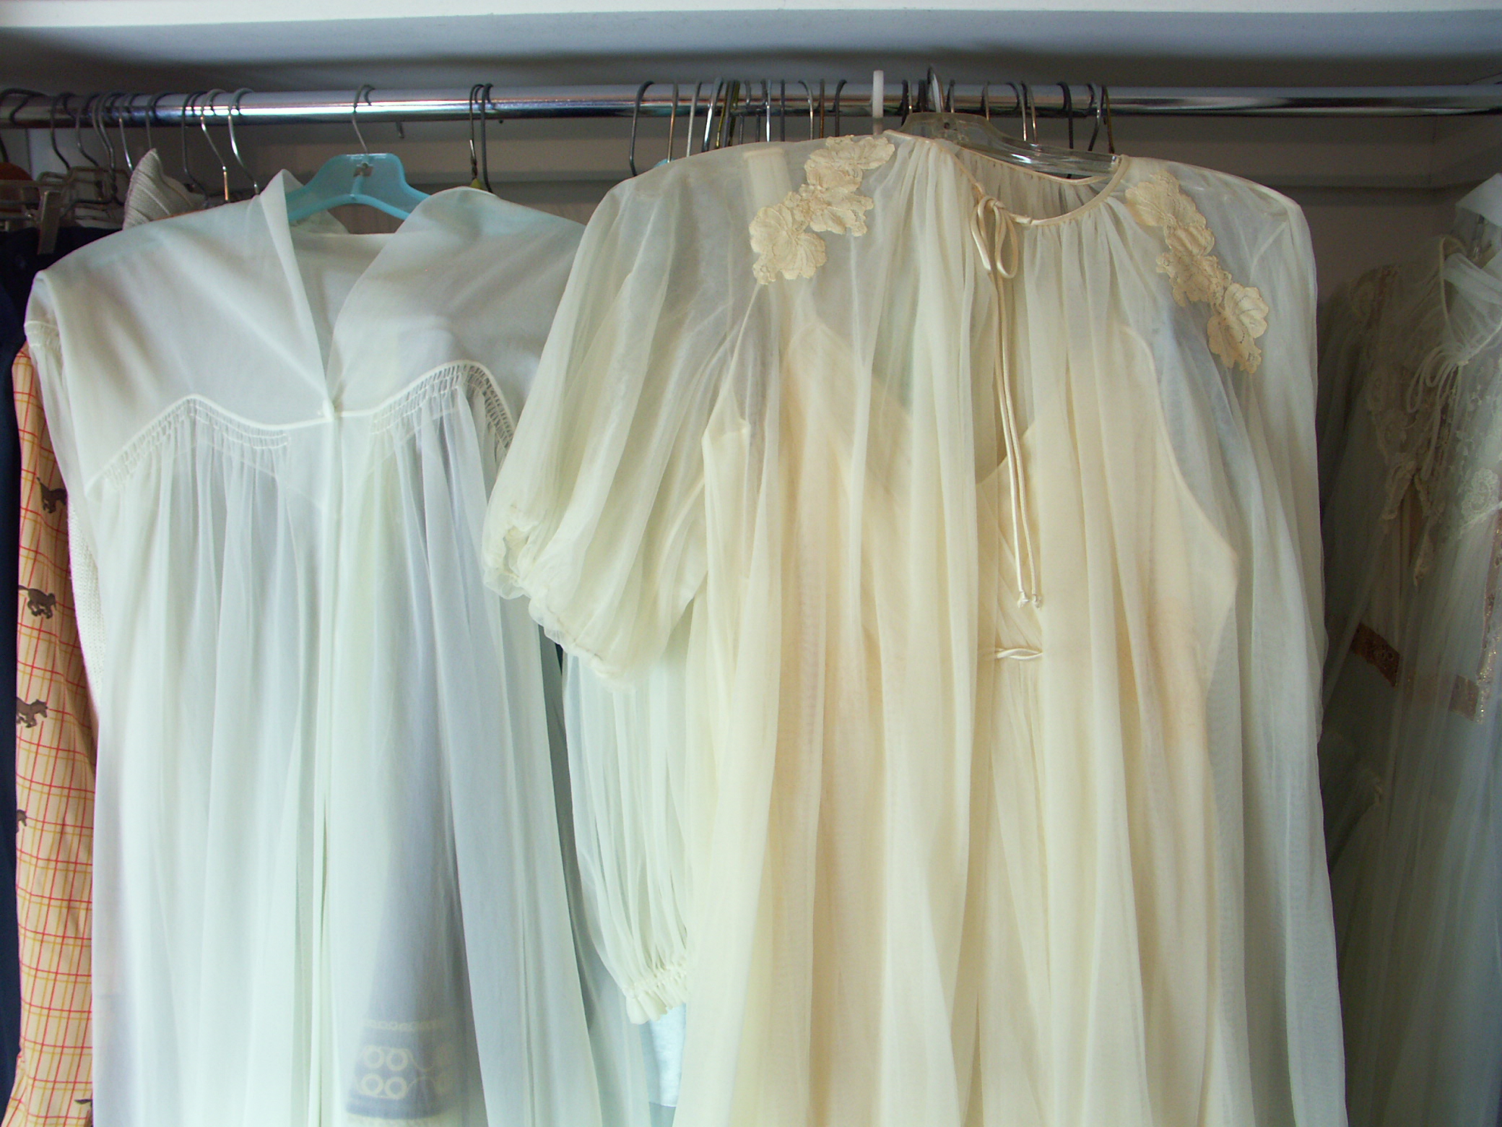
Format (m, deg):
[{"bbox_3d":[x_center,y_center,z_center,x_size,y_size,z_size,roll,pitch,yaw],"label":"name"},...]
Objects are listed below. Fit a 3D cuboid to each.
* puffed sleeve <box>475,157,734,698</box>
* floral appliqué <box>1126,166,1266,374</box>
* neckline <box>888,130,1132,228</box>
[{"bbox_3d":[-0.099,-0.106,0.930,0.180,0.378,0.130,2,11,9],"label":"puffed sleeve"},{"bbox_3d":[0.315,-0.204,0.865,0.093,0.146,0.045,0,10,0],"label":"floral appliqué"},{"bbox_3d":[0.185,-0.280,0.890,0.175,0.066,0.090,2,11,9],"label":"neckline"}]

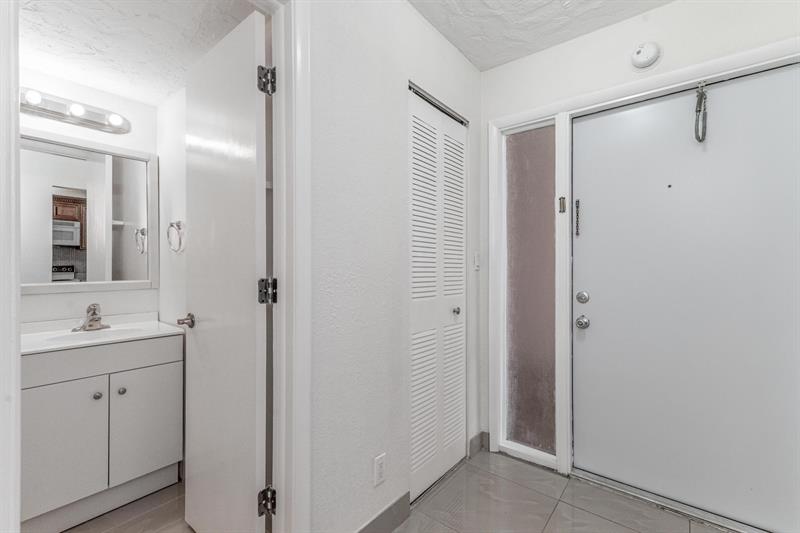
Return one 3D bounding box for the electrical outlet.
[{"bbox_3d":[-0.080,0.864,1.507,0.008,0.116,0.071,0,0,38],"label":"electrical outlet"}]

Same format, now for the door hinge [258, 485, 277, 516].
[{"bbox_3d":[-0.455,0.826,1.227,0.050,0.090,0.050,0,0,38],"label":"door hinge"}]

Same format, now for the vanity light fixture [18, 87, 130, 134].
[{"bbox_3d":[-1.672,-0.805,1.831,0.150,0.115,0.500,0,0,38],"label":"vanity light fixture"}]

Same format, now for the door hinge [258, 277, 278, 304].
[{"bbox_3d":[-0.457,0.088,1.230,0.050,0.090,0.050,0,0,38],"label":"door hinge"}]

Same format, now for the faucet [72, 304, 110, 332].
[{"bbox_3d":[-1.594,0.267,1.851,0.130,0.140,0.160,0,0,38],"label":"faucet"}]

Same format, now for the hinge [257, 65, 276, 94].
[{"bbox_3d":[-0.458,-0.651,1.232,0.050,0.090,0.050,0,0,38],"label":"hinge"}]

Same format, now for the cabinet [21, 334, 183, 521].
[{"bbox_3d":[-1.521,0.771,1.787,0.430,0.815,0.630,0,0,38],"label":"cabinet"}]

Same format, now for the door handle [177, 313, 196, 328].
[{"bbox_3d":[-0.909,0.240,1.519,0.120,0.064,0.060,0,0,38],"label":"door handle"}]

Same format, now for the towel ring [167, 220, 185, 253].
[{"bbox_3d":[-1.219,-0.161,1.933,0.170,0.170,0.065,0,0,38],"label":"towel ring"}]

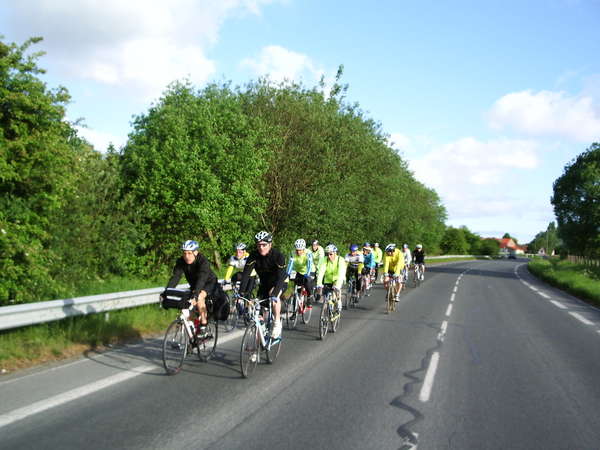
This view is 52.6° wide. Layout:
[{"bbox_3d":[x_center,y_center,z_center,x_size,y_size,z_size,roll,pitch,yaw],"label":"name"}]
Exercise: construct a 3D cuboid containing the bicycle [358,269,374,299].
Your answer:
[{"bbox_3d":[2.200,1.926,20.200,0.440,0.990,1.660,-1,-2,15],"label":"bicycle"}]

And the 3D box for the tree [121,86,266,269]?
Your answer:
[{"bbox_3d":[-4.521,-2.140,26.500,6.300,8.400,6.200,0,-2,0],"label":"tree"}]

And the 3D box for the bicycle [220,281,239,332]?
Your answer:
[{"bbox_3d":[-1.190,1.577,12.040,0.450,0.980,1.660,-1,-2,15],"label":"bicycle"}]

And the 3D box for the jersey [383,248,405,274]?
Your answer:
[{"bbox_3d":[2.358,0.928,15.300,0.530,0.640,0.520,-1,-2,17],"label":"jersey"}]

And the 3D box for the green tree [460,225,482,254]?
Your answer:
[{"bbox_3d":[23.887,2.312,85.000,4.200,4.800,4.200,-1,-2,15],"label":"green tree"}]

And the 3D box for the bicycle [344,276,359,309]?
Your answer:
[{"bbox_3d":[1.530,1.799,16.900,0.440,0.990,1.660,-1,-2,14],"label":"bicycle"}]

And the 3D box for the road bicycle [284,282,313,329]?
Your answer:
[{"bbox_3d":[-0.010,1.635,12.620,0.440,0.980,1.660,-1,-2,17],"label":"road bicycle"}]

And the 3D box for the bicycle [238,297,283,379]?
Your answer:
[{"bbox_3d":[-0.500,1.414,7.970,0.450,0.970,1.660,-1,-2,16],"label":"bicycle"}]

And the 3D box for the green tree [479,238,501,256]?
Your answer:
[{"bbox_3d":[34.983,4.154,112.000,4.000,3.500,4.000,-1,-2,16],"label":"green tree"}]

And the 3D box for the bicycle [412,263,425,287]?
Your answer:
[{"bbox_3d":[5.060,2.142,26.100,0.440,1.000,1.660,-1,-2,16],"label":"bicycle"}]

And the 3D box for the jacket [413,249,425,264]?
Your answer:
[{"bbox_3d":[5.100,1.355,26.100,0.520,0.660,0.550,-1,-2,15],"label":"jacket"}]

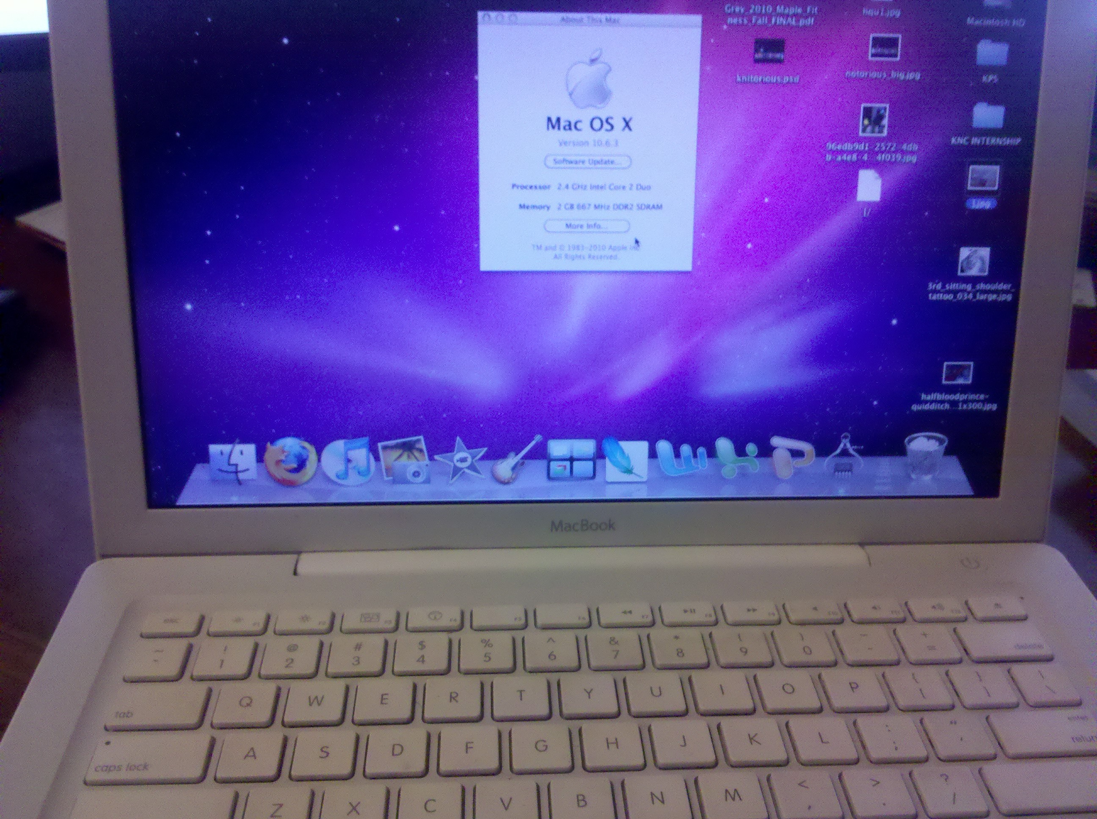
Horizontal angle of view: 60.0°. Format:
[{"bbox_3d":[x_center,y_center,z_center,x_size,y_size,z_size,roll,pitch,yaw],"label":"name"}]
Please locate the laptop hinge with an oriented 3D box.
[{"bbox_3d":[0.013,0.051,0.319,0.189,0.010,0.012,0,32,-3],"label":"laptop hinge"}]

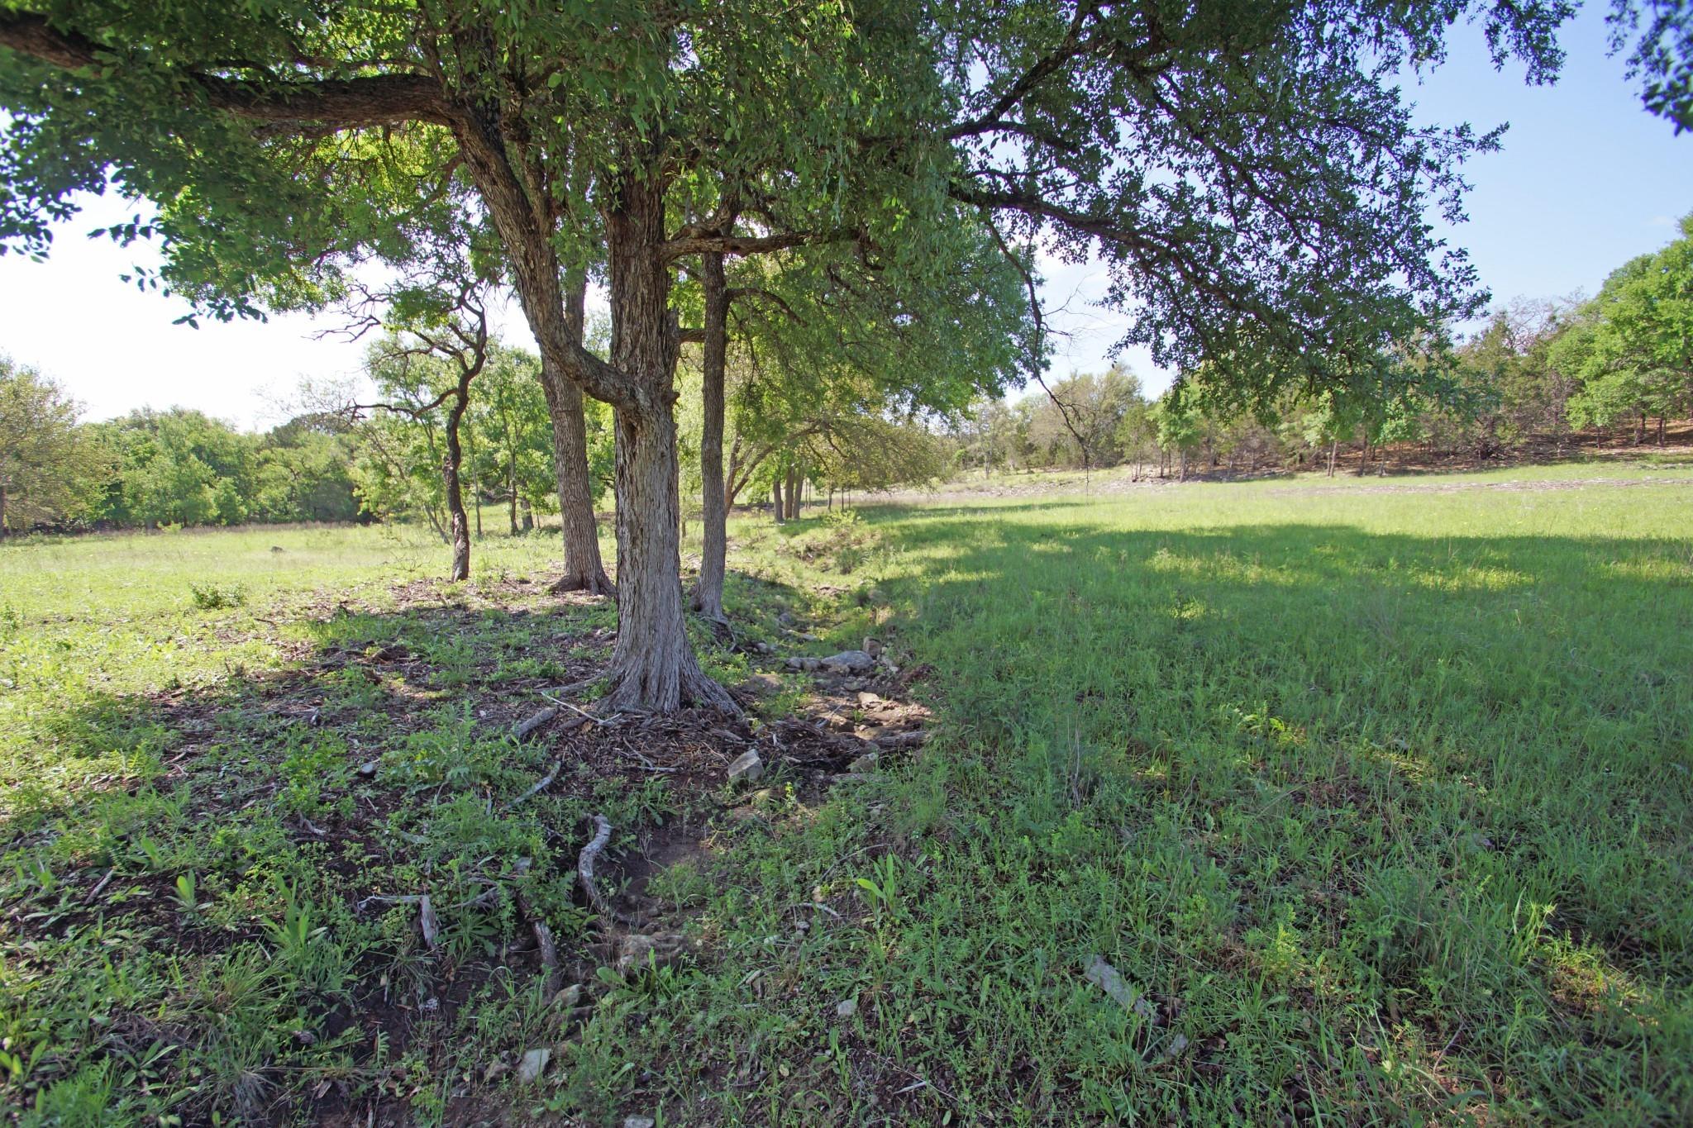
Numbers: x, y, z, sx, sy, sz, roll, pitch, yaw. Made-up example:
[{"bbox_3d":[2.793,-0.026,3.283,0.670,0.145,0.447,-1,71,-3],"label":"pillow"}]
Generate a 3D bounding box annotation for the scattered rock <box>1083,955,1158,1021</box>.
[{"bbox_3d":[0.862,1.338,2.233,0.090,0.050,0.250,-2,5,-26],"label":"scattered rock"}]

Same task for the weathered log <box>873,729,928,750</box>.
[{"bbox_3d":[0.364,1.156,4.638,0.360,0.100,0.110,-1,5,-8],"label":"weathered log"}]

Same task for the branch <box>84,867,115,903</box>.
[{"bbox_3d":[-3.041,1.312,2.873,0.030,0.030,0.290,-2,5,-32],"label":"branch"}]

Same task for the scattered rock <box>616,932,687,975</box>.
[{"bbox_3d":[-0.711,1.413,2.570,0.250,0.085,0.130,-1,4,-15],"label":"scattered rock"}]

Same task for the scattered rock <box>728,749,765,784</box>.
[{"bbox_3d":[-0.592,1.180,4.122,0.190,0.140,0.150,-2,5,-25],"label":"scattered rock"}]

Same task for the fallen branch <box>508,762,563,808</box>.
[{"bbox_3d":[-1.731,1.221,3.941,0.070,0.060,0.550,1,5,8],"label":"fallen branch"}]

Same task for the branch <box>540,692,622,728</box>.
[{"bbox_3d":[-2.086,1.101,5.451,0.900,0.100,0.190,3,5,40],"label":"branch"}]

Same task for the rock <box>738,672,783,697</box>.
[{"bbox_3d":[-0.804,1.126,6.593,0.400,0.160,0.330,0,4,-7],"label":"rock"}]

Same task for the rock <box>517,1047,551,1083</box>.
[{"bbox_3d":[-0.879,1.412,1.988,0.070,0.045,0.095,1,5,12],"label":"rock"}]

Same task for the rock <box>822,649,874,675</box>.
[{"bbox_3d":[0.014,1.017,7.325,0.560,0.190,0.360,0,4,0],"label":"rock"}]

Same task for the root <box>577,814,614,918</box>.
[{"bbox_3d":[-1.133,1.352,3.188,0.150,0.190,0.620,-1,4,-20],"label":"root"}]

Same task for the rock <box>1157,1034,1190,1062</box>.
[{"bbox_3d":[0.925,1.371,1.996,0.085,0.045,0.060,2,4,25],"label":"rock"}]

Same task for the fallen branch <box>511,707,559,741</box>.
[{"bbox_3d":[-2.151,1.103,4.895,0.100,0.100,0.550,1,5,8],"label":"fallen branch"}]

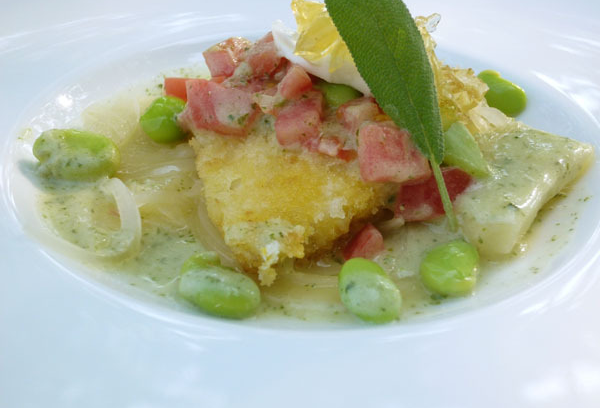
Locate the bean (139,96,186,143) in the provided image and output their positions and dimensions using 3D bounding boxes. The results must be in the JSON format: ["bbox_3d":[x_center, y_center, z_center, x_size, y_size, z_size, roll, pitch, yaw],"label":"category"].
[{"bbox_3d":[-0.031,-0.020,0.196,0.014,0.011,0.011,2,33,2],"label":"bean"}]

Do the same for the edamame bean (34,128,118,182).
[{"bbox_3d":[-0.049,-0.011,0.181,0.019,0.011,0.011,6,33,8],"label":"edamame bean"}]

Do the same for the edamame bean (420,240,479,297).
[{"bbox_3d":[0.028,0.012,0.153,0.010,0.009,0.013,13,35,19],"label":"edamame bean"}]

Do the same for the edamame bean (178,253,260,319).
[{"bbox_3d":[-0.014,0.015,0.148,0.017,0.009,0.011,23,39,30],"label":"edamame bean"}]

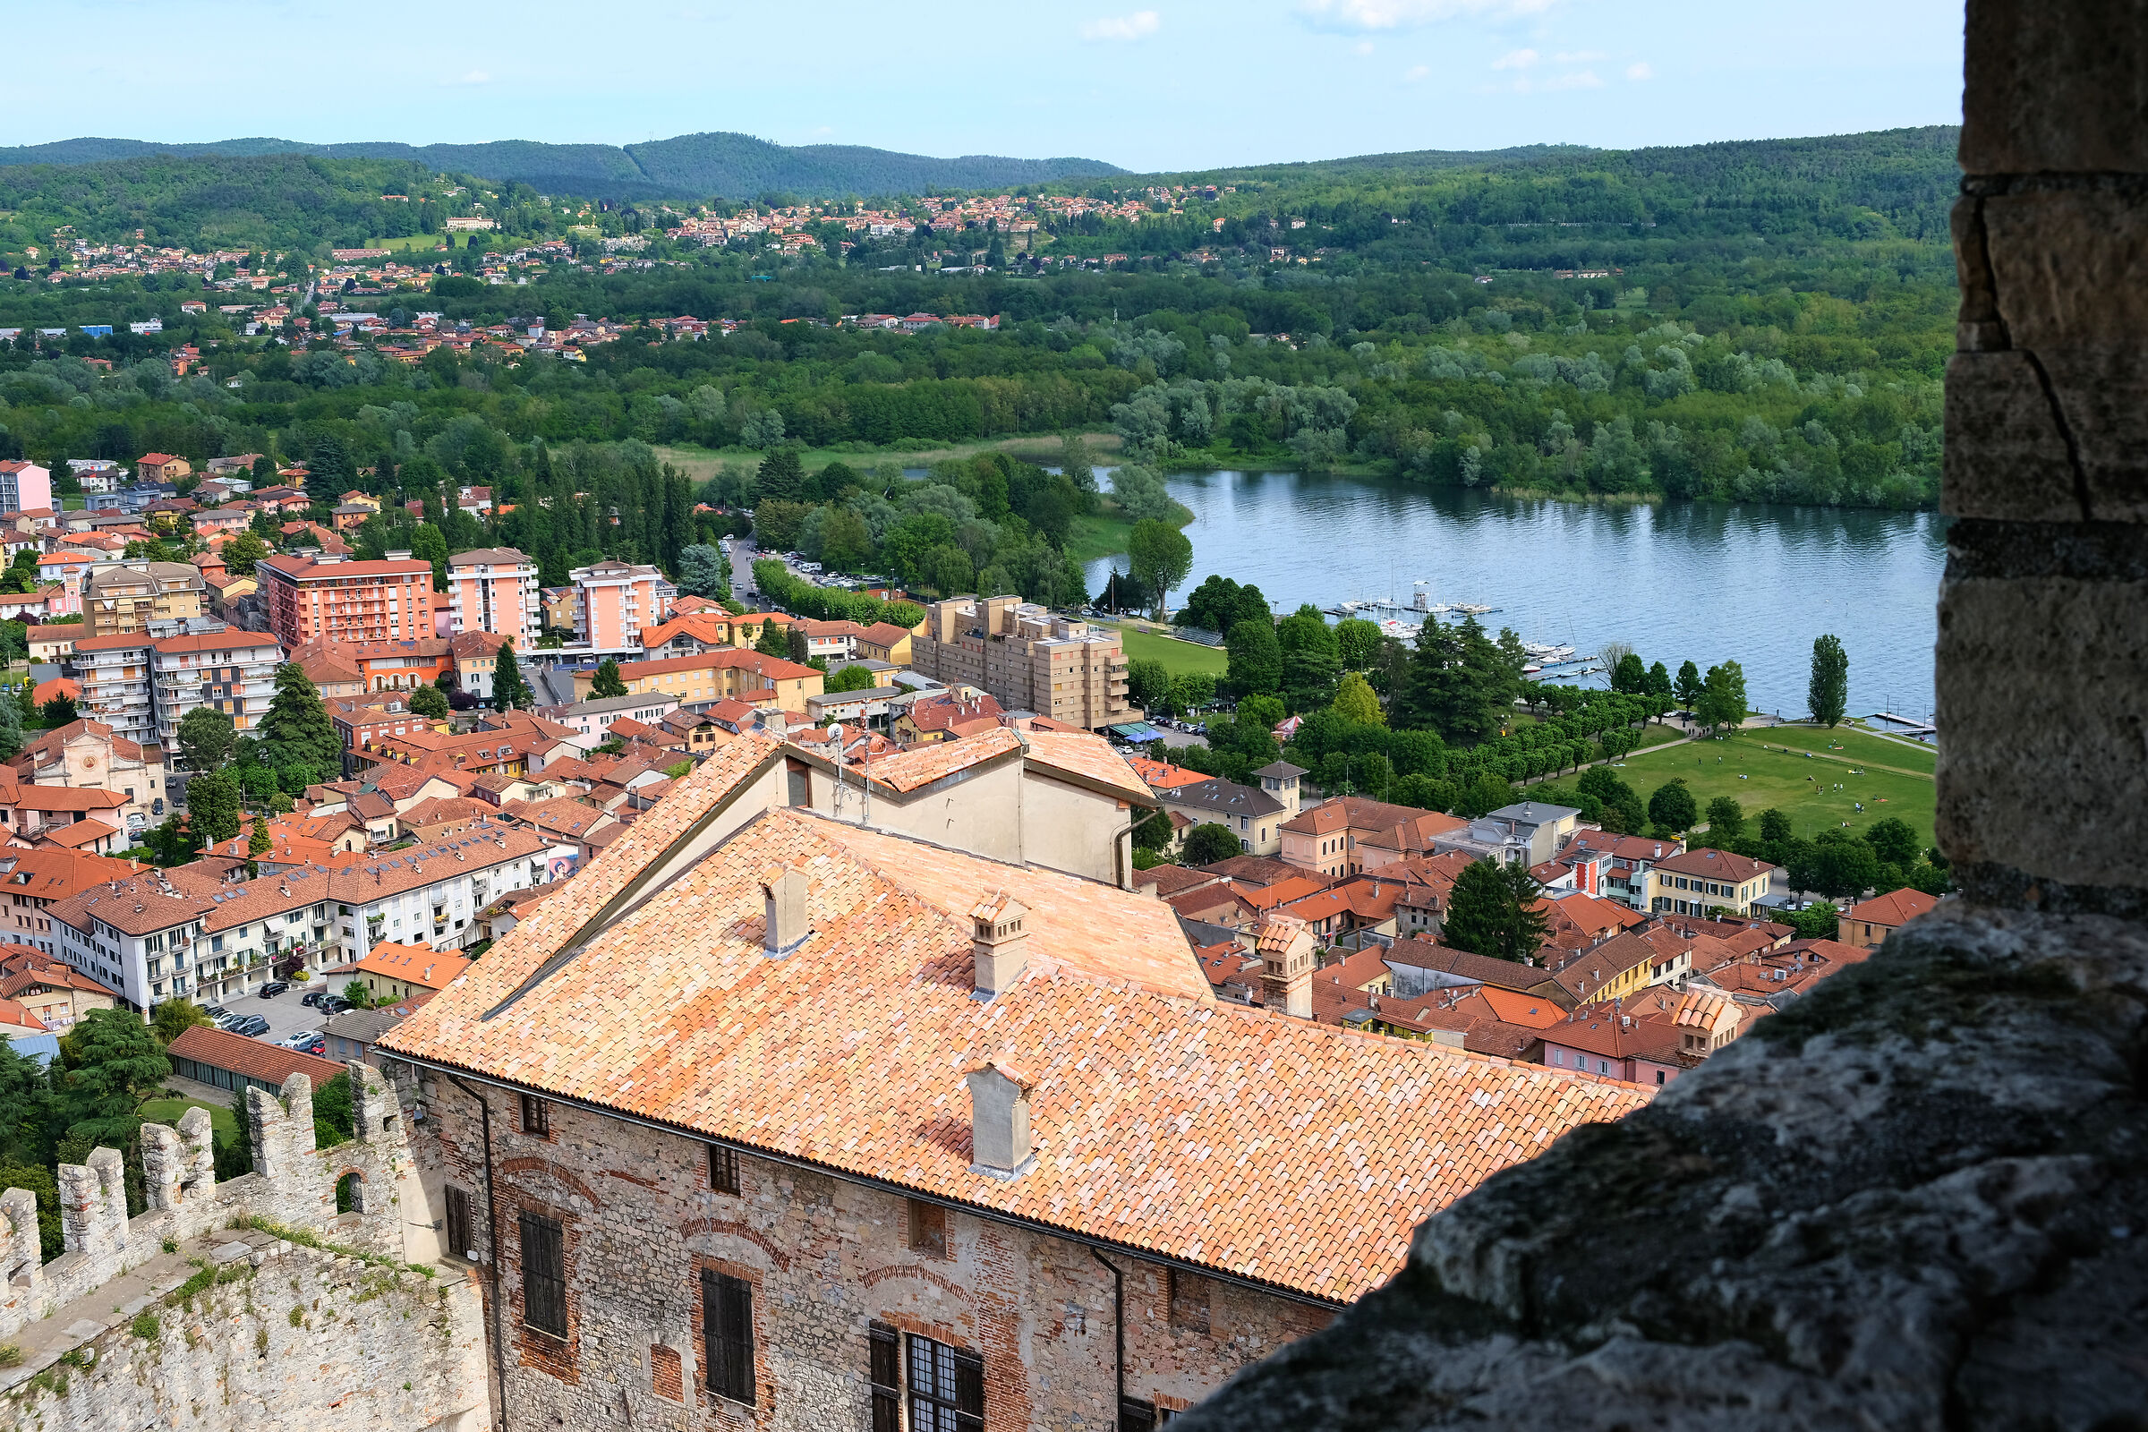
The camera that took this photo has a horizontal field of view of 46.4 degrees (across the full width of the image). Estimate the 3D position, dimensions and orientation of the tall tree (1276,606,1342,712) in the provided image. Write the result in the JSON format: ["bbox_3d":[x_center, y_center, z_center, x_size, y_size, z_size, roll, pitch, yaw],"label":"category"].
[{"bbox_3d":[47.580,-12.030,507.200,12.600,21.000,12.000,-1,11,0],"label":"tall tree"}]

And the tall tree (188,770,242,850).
[{"bbox_3d":[-139.650,15.302,407.175,8.700,14.000,8.700,-5,12,-19],"label":"tall tree"}]

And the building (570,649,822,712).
[{"bbox_3d":[-77.940,-6.652,523.195,40.000,10.300,32.500,-9,13,-34],"label":"building"}]

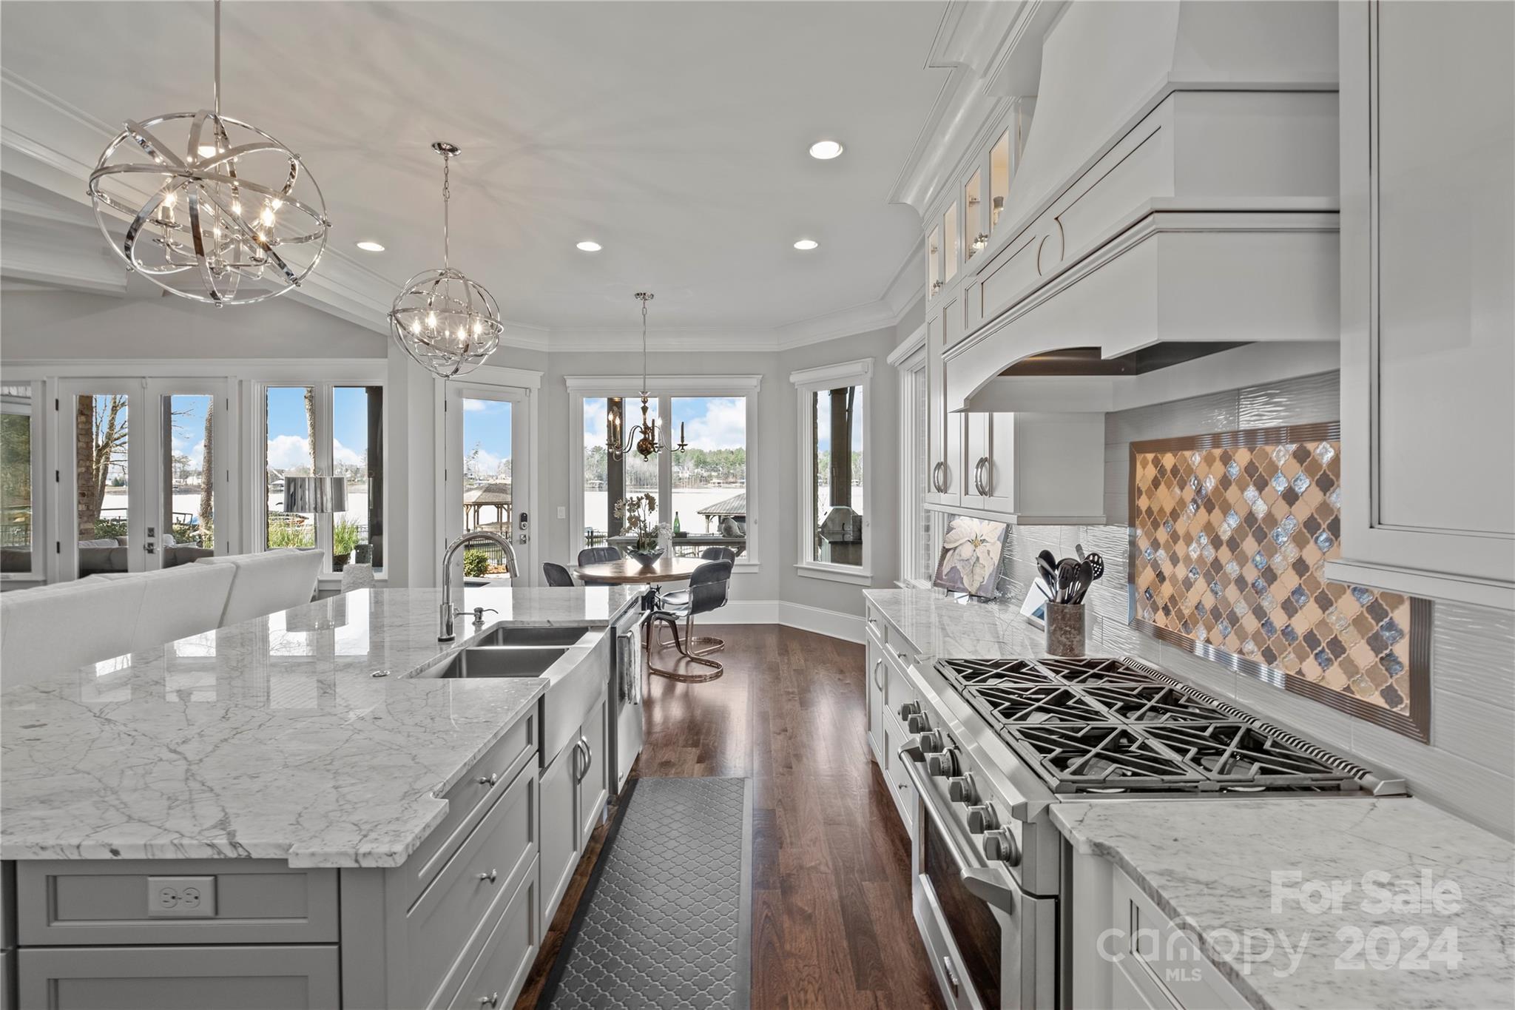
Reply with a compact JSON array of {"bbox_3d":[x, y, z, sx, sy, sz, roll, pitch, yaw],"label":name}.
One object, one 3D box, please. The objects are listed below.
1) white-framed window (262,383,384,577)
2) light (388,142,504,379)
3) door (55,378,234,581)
[{"bbox_3d":[-3.939,-0.243,5.697,1.090,1.740,0.140,0,2,0],"label":"white-framed window"},{"bbox_3d":[-1.439,-1.139,2.941,0.490,1.075,0.490,0,2,0],"label":"light"},{"bbox_3d":[-5.676,0.051,5.850,1.640,2.460,0.100,0,1,0],"label":"door"}]

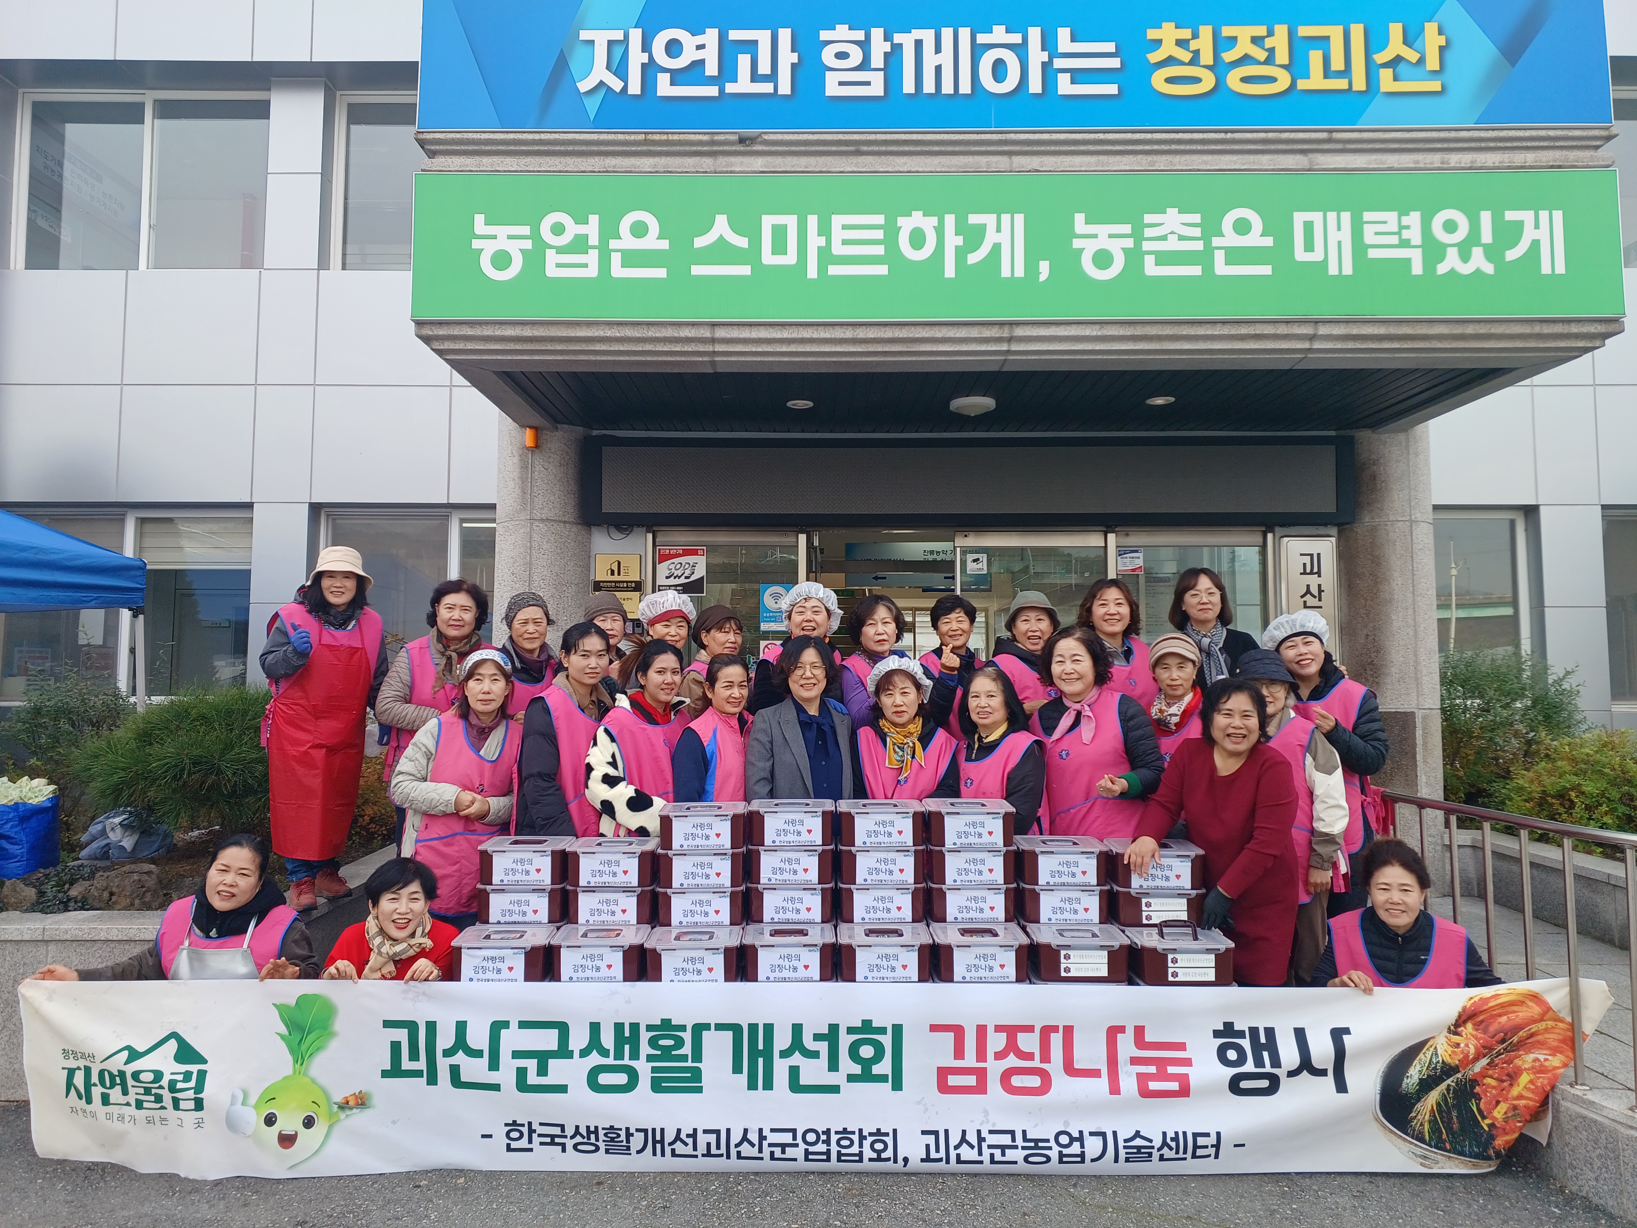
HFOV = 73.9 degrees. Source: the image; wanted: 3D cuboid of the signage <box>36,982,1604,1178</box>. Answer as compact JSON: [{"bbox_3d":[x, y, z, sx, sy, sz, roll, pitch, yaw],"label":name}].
[{"bbox_3d":[-0.013,1.468,3.450,4.970,0.600,0.140,0,-4,0],"label":"signage"}]

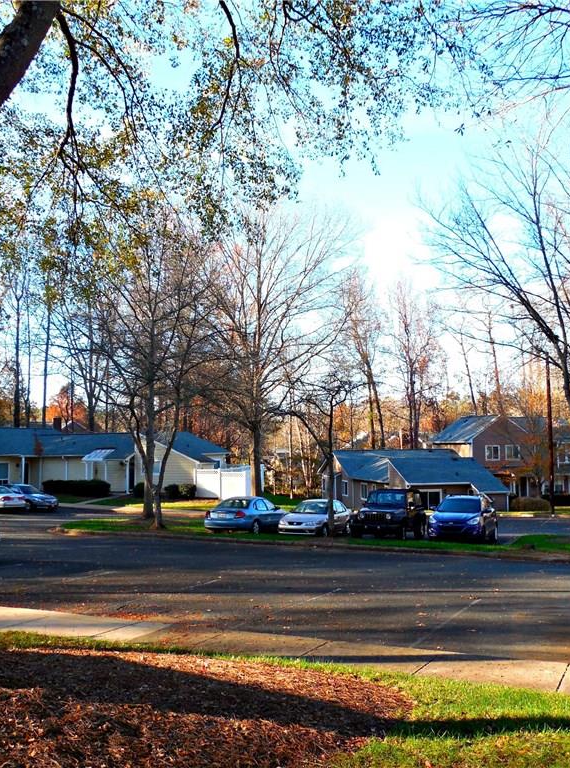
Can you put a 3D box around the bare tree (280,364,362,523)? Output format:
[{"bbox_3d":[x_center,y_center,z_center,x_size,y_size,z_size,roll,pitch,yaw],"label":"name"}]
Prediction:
[{"bbox_3d":[1.406,2.495,27.316,2.900,6.250,2.900,0,-6,0],"label":"bare tree"}]

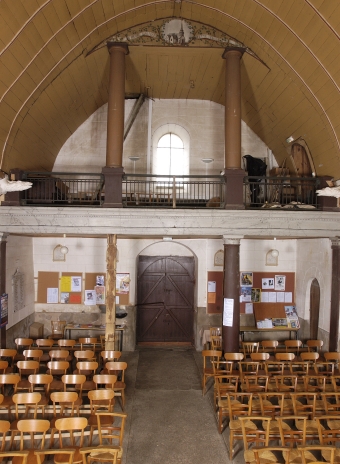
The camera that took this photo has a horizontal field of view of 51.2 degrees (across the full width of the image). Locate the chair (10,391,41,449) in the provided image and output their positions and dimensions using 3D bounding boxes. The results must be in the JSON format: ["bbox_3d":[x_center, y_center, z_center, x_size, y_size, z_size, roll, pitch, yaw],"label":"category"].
[{"bbox_3d":[-2.159,2.838,5.185,0.420,0.780,0.470,1,-2,-5],"label":"chair"}]

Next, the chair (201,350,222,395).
[{"bbox_3d":[0.923,2.955,7.463,0.420,0.780,0.470,1,-2,-2],"label":"chair"}]

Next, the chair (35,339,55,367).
[{"bbox_3d":[-2.958,2.945,8.223,0.420,0.780,0.470,1,-2,-3],"label":"chair"}]

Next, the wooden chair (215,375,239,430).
[{"bbox_3d":[0.998,2.893,5.948,0.430,0.790,0.450,1,-2,-3],"label":"wooden chair"}]

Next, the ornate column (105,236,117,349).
[{"bbox_3d":[-1.286,1.673,7.756,0.210,3.238,0.210,1,-2,-3],"label":"ornate column"}]

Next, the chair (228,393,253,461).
[{"bbox_3d":[1.037,2.807,5.084,0.420,0.820,0.450,1,-2,-1],"label":"chair"}]

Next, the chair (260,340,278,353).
[{"bbox_3d":[2.339,2.942,8.039,0.430,0.820,0.480,1,-2,-1],"label":"chair"}]

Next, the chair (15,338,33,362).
[{"bbox_3d":[-3.484,2.952,8.279,0.430,0.790,0.450,1,-1,-3],"label":"chair"}]

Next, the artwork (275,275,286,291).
[{"bbox_3d":[3.208,1.482,10.300,0.300,0.420,0.010,1,-2,-3],"label":"artwork"}]

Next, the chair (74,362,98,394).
[{"bbox_3d":[-1.510,2.832,6.391,0.430,0.820,0.480,1,-2,-8],"label":"chair"}]

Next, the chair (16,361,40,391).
[{"bbox_3d":[-2.758,2.925,6.702,0.430,0.790,0.450,1,-1,-3],"label":"chair"}]

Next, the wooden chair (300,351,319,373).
[{"bbox_3d":[3.002,2.972,7.360,0.420,0.780,0.470,1,-2,-3],"label":"wooden chair"}]

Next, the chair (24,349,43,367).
[{"bbox_3d":[-2.755,2.810,6.990,0.430,0.820,0.480,1,-2,-6],"label":"chair"}]

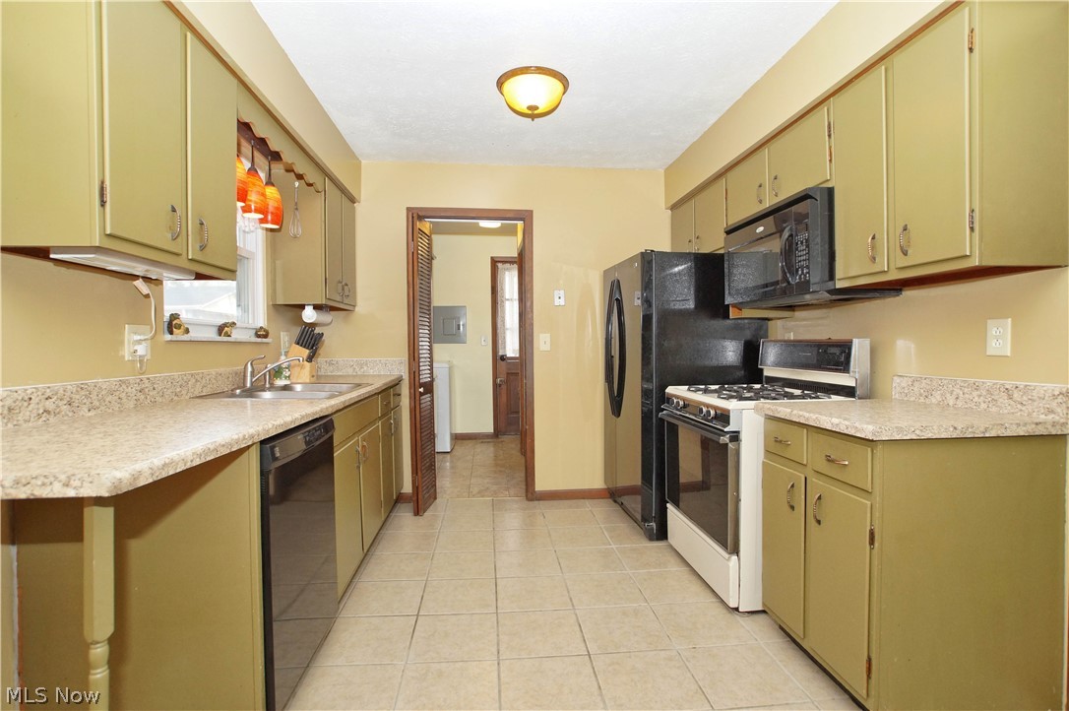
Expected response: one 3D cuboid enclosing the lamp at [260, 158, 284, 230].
[{"bbox_3d":[-1.321,-0.814,2.377,0.108,0.340,0.108,0,1,-5],"label":"lamp"}]

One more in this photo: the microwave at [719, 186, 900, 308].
[{"bbox_3d":[1.217,-0.447,2.192,0.385,0.420,0.700,0,1,-5],"label":"microwave"}]

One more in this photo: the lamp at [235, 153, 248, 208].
[{"bbox_3d":[-1.394,-0.822,2.200,0.125,0.258,0.125,0,1,-5],"label":"lamp"}]

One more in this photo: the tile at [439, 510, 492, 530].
[{"bbox_3d":[-0.437,1.097,3.122,0.328,0.010,0.312,1,1,-6],"label":"tile"}]

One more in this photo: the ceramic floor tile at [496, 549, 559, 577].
[{"bbox_3d":[-0.037,1.114,2.545,0.328,0.010,0.312,1,1,-6],"label":"ceramic floor tile"}]

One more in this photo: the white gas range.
[{"bbox_3d":[1.133,0.512,2.475,0.690,1.165,0.760,0,1,-6],"label":"white gas range"}]

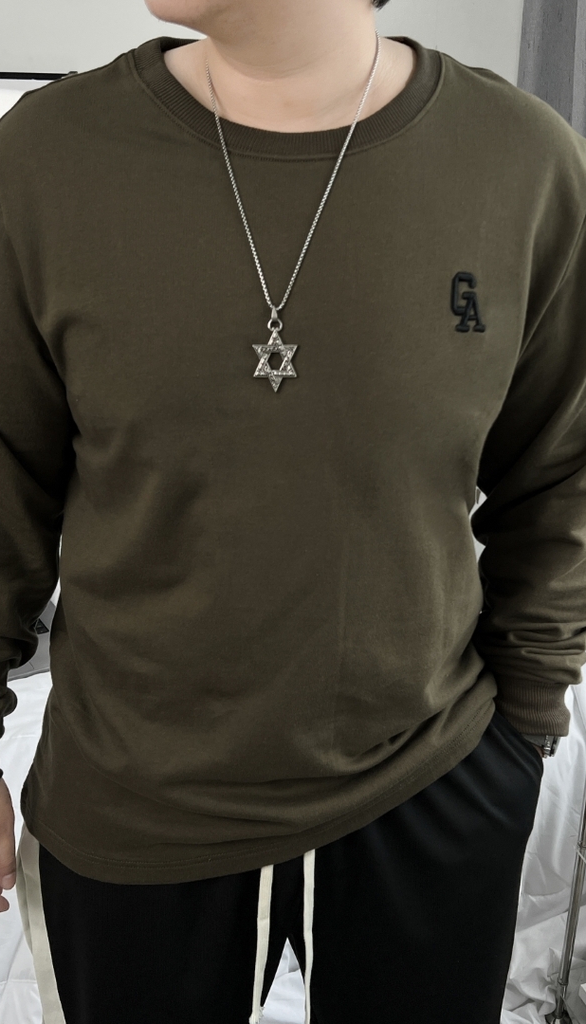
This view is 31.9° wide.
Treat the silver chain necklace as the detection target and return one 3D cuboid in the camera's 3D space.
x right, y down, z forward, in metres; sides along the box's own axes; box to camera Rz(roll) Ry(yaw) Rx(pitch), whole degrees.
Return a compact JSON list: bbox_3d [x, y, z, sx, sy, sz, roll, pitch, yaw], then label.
[{"bbox_3d":[0.006,-0.256,0.815,0.140,0.285,0.155,2,21,0],"label":"silver chain necklace"}]

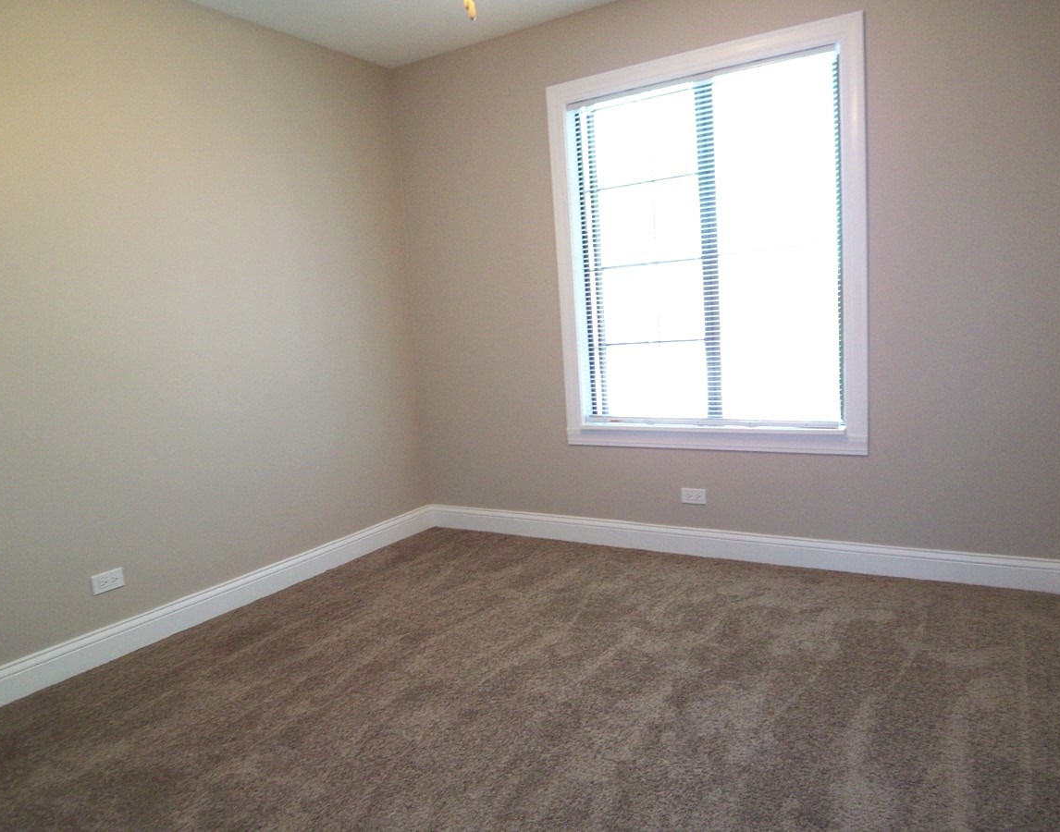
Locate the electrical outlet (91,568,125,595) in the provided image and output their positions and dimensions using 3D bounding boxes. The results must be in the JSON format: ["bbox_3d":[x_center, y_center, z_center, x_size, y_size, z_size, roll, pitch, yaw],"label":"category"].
[{"bbox_3d":[-1.544,0.608,2.708,0.014,0.071,0.114,0,8,32],"label":"electrical outlet"}]

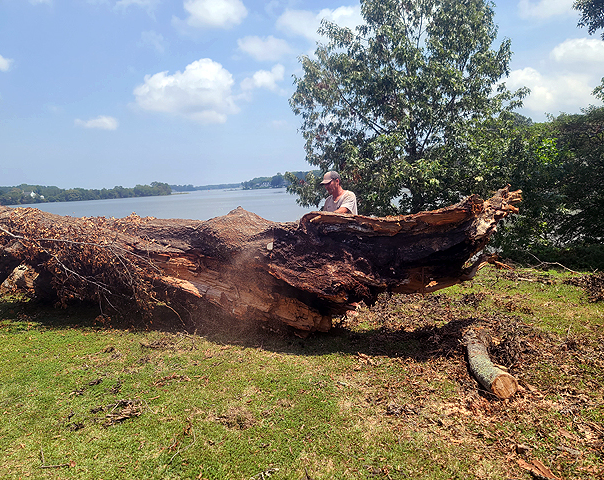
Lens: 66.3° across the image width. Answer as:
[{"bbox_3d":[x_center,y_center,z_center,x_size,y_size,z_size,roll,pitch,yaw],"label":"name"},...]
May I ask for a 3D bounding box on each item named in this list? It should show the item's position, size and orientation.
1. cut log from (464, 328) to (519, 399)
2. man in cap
[{"bbox_3d":[1.420,0.920,3.580,0.240,0.190,1.050,-1,7,10],"label":"cut log"},{"bbox_3d":[0.450,0.010,5.750,0.550,1.700,0.500,4,9,43],"label":"man in cap"}]

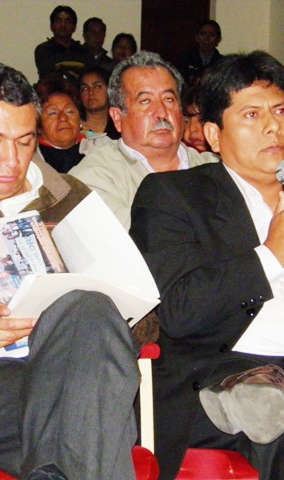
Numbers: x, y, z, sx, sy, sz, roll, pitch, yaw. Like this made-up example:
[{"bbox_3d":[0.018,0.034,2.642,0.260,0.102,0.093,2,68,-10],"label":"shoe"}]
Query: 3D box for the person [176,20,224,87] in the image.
[{"bbox_3d":[0.458,-0.766,15.037,0.480,1.650,0.300,1,3,-2],"label":"person"}]

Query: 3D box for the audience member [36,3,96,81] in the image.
[{"bbox_3d":[-0.570,-0.809,14.638,0.500,1.690,0.330,1,3,-9],"label":"audience member"}]

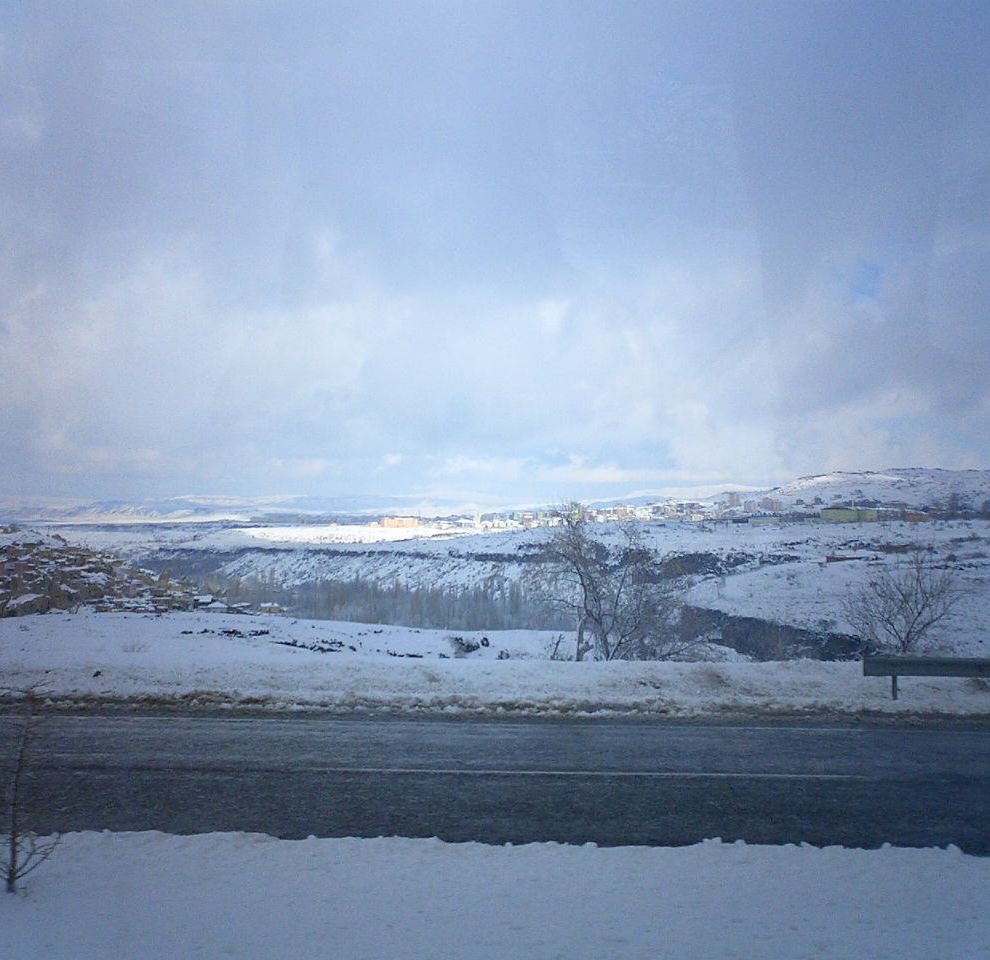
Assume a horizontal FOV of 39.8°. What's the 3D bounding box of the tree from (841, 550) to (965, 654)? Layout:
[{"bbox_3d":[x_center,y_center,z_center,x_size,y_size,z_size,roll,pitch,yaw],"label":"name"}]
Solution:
[{"bbox_3d":[7.912,2.392,26.500,2.350,2.050,2.100,0,-1,0],"label":"tree"}]

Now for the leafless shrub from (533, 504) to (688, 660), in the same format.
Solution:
[{"bbox_3d":[2.701,2.467,32.000,3.650,3.900,3.400,0,-1,0],"label":"leafless shrub"}]

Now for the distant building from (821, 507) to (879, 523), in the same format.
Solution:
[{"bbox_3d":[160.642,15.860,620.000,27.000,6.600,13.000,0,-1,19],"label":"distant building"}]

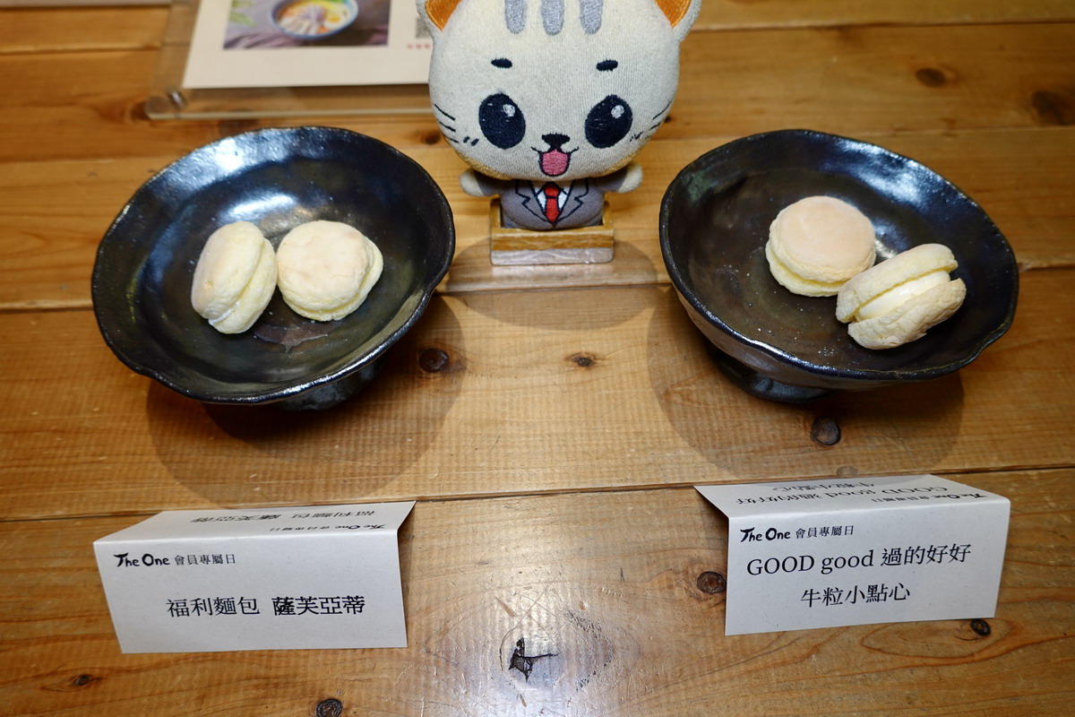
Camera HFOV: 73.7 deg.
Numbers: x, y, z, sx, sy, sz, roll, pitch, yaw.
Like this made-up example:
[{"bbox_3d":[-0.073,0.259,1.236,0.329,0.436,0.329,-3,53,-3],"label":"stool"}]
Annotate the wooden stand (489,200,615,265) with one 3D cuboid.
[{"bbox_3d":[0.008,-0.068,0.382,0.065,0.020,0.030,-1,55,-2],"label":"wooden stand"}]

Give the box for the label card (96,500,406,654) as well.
[{"bbox_3d":[-0.102,0.074,0.268,0.105,0.040,0.057,-2,55,-2],"label":"label card"}]

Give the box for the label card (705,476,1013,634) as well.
[{"bbox_3d":[0.122,0.066,0.276,0.105,0.038,0.062,-3,55,-3],"label":"label card"}]

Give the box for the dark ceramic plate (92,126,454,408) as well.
[{"bbox_3d":[-0.106,-0.027,0.320,0.150,0.071,0.150,-2,55,-2],"label":"dark ceramic plate"}]

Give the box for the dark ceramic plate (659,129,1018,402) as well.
[{"bbox_3d":[0.122,-0.029,0.324,0.144,0.071,0.144,0,55,0],"label":"dark ceramic plate"}]

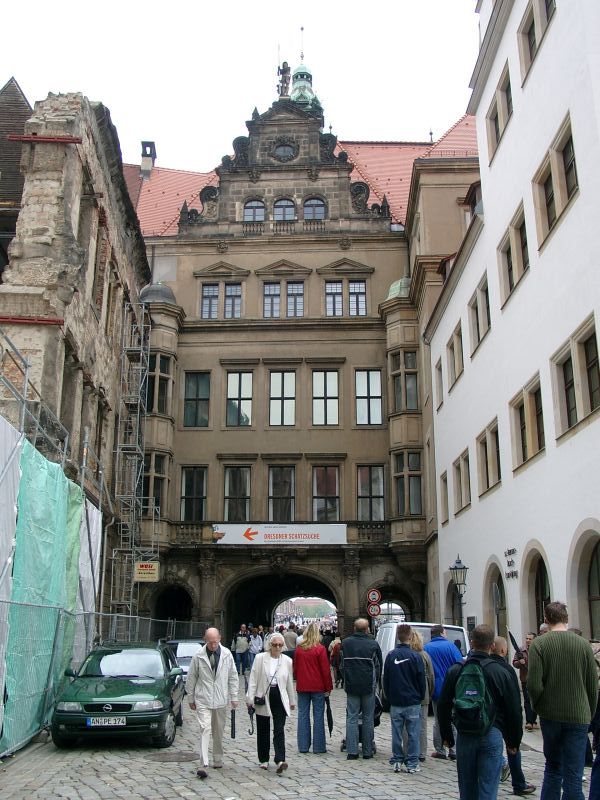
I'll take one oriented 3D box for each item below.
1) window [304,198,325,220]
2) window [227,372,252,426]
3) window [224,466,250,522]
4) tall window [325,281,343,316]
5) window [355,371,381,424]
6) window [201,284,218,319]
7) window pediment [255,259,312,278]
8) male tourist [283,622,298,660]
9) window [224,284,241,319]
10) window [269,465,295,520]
[{"bbox_3d":[0.740,-9.764,40.238,1.058,1.177,0.200,-1,-17,3],"label":"window"},{"bbox_3d":[-3.076,-0.053,40.285,1.339,3.013,0.200,-1,-16,3],"label":"window"},{"bbox_3d":[-3.080,4.740,38.920,1.294,2.937,0.200,-1,-16,3],"label":"window"},{"bbox_3d":[1.667,-4.955,38.453,0.825,1.843,0.200,-1,-17,3],"label":"tall window"},{"bbox_3d":[3.477,-0.178,39.888,1.360,2.850,0.280,-1,-16,4],"label":"window"},{"bbox_3d":[-4.822,-5.248,41.865,0.900,1.930,0.250,-1,-16,4],"label":"window"},{"bbox_3d":[-0.859,-6.977,41.685,3.083,1.043,0.450,-1,-16,3],"label":"window pediment"},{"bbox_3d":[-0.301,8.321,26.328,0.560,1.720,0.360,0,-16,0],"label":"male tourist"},{"bbox_3d":[-3.302,-4.893,38.686,0.785,1.843,0.200,-1,-17,3],"label":"window"},{"bbox_3d":[-0.826,4.373,35.815,1.182,2.734,0.200,-1,-17,3],"label":"window"}]

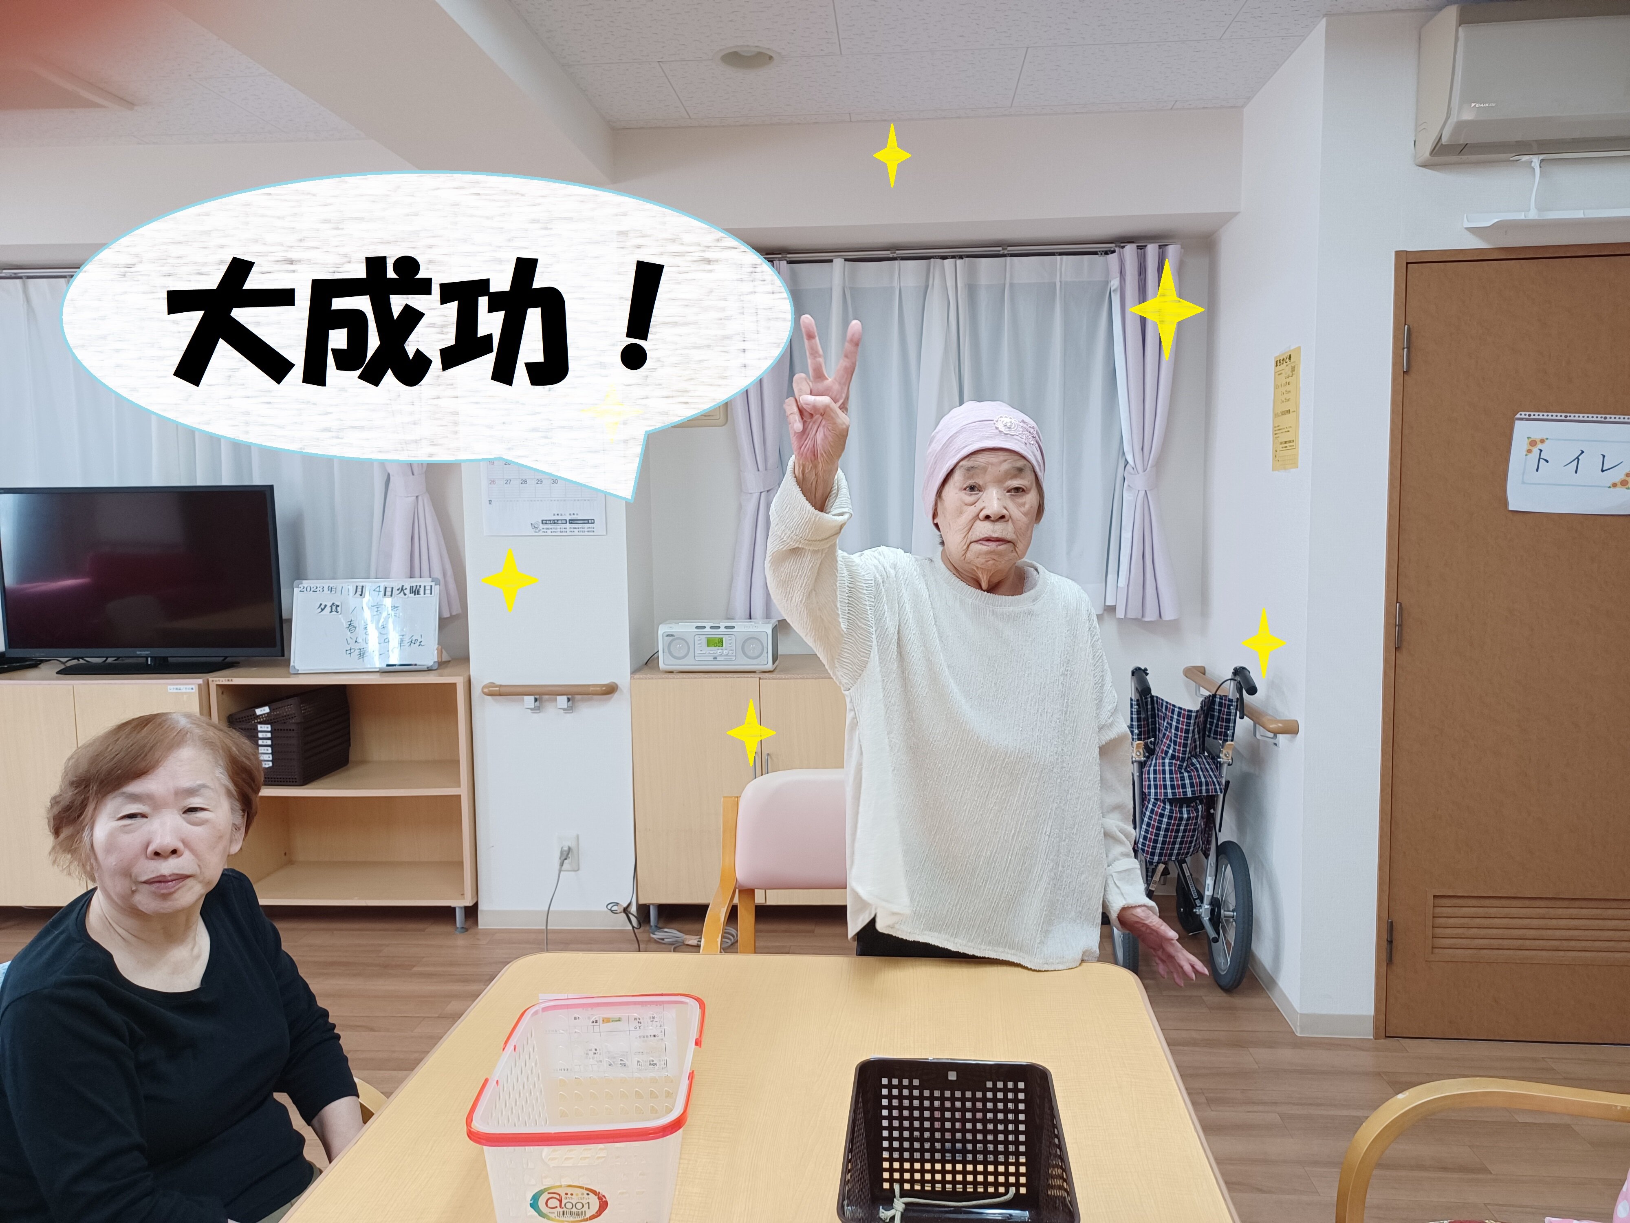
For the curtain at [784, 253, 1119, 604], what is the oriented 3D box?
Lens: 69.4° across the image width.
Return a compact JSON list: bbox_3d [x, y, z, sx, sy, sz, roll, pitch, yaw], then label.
[{"bbox_3d":[0.440,-0.576,3.844,1.172,1.126,0.100,0,5,4],"label":"curtain"}]

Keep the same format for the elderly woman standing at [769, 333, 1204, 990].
[{"bbox_3d":[0.253,0.413,1.675,0.601,1.576,0.510,0,5,4],"label":"elderly woman standing"}]

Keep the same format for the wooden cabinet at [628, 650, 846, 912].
[{"bbox_3d":[-0.145,0.561,3.894,0.810,0.770,0.450,0,5,4],"label":"wooden cabinet"}]

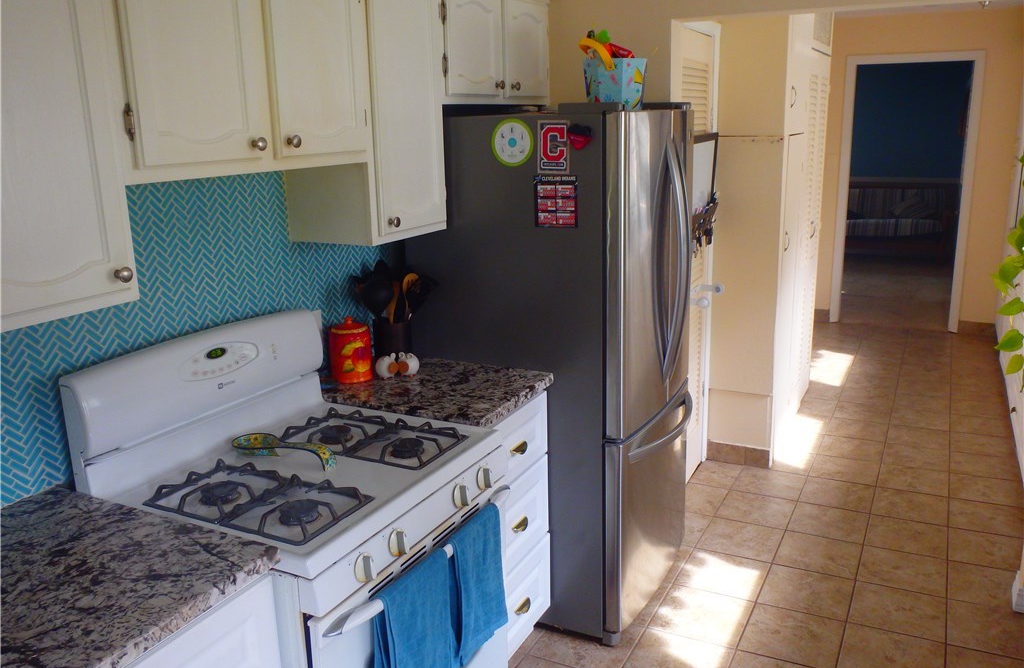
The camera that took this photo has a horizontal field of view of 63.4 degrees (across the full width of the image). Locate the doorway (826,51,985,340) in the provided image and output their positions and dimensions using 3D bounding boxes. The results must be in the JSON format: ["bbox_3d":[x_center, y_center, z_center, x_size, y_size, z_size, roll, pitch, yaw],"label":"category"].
[{"bbox_3d":[3.155,-1.124,6.691,0.979,2.169,0.128,5,15,27],"label":"doorway"}]

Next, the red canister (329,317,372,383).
[{"bbox_3d":[-0.509,0.044,2.633,0.132,0.200,0.132,-2,14,0],"label":"red canister"}]

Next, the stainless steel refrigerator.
[{"bbox_3d":[0.179,0.082,3.039,0.878,1.751,0.750,5,15,27],"label":"stainless steel refrigerator"}]

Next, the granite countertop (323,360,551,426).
[{"bbox_3d":[-0.273,0.173,2.568,0.668,0.037,0.485,5,15,27],"label":"granite countertop"}]

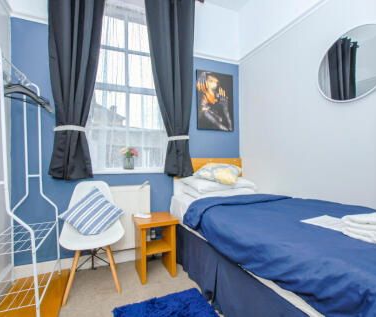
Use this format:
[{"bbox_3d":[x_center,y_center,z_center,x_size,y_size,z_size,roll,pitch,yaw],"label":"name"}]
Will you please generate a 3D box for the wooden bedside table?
[{"bbox_3d":[-0.296,0.788,1.798,0.345,0.480,0.295,0,0,-22],"label":"wooden bedside table"}]

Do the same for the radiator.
[{"bbox_3d":[-0.622,0.573,1.942,0.495,0.610,0.090,0,0,-22],"label":"radiator"}]

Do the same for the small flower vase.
[{"bbox_3d":[-0.615,0.052,2.082,0.100,0.125,0.100,0,0,-22],"label":"small flower vase"}]

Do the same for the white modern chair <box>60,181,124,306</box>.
[{"bbox_3d":[-0.762,0.618,1.621,0.460,0.825,0.520,0,0,-22],"label":"white modern chair"}]

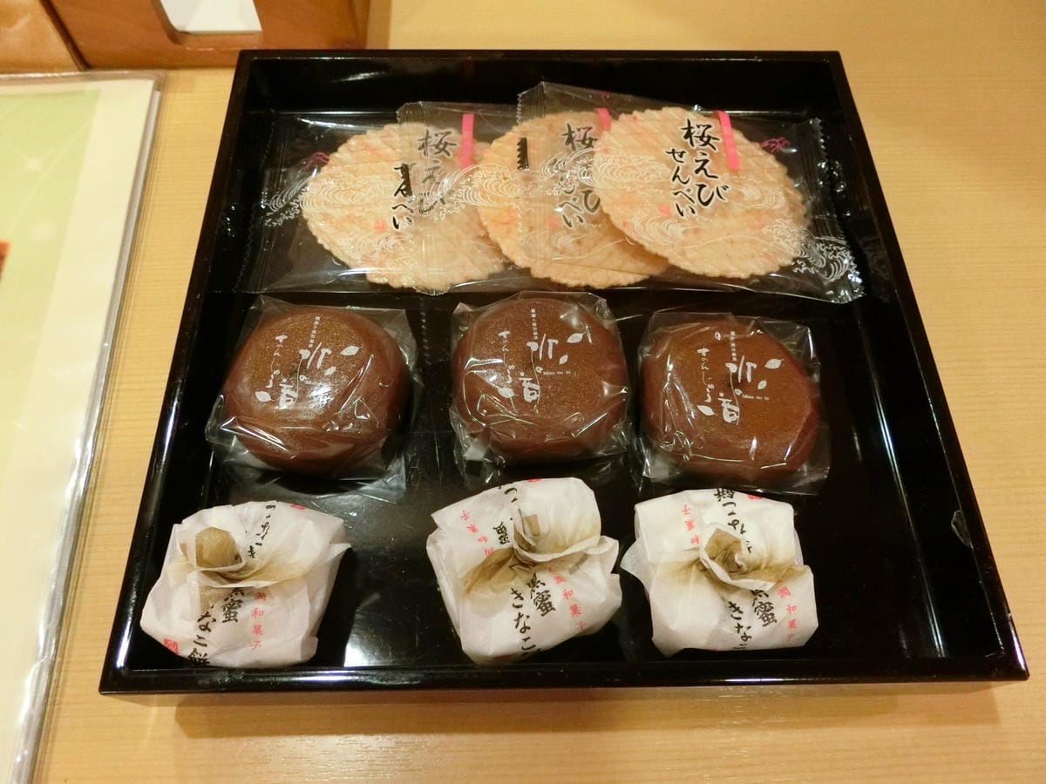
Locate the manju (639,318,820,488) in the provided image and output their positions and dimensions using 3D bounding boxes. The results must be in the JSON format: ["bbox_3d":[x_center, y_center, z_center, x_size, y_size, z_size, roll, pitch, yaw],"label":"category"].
[{"bbox_3d":[0.074,0.000,0.266,0.065,0.029,0.067,3,63,0],"label":"manju"}]

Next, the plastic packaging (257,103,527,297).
[{"bbox_3d":[-0.046,-0.079,0.313,0.133,0.012,0.098,-1,63,-1],"label":"plastic packaging"}]

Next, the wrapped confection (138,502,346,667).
[{"bbox_3d":[-0.083,0.058,0.231,0.058,0.033,0.050,5,63,1],"label":"wrapped confection"}]

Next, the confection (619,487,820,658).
[{"bbox_3d":[0.061,0.054,0.236,0.059,0.033,0.051,-1,63,-2],"label":"confection"}]

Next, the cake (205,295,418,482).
[{"bbox_3d":[-0.072,-0.002,0.264,0.069,0.030,0.071,4,63,1],"label":"cake"}]

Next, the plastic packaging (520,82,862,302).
[{"bbox_3d":[0.066,-0.082,0.306,0.134,0.014,0.098,4,63,-6],"label":"plastic packaging"}]

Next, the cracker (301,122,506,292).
[{"bbox_3d":[-0.047,-0.079,0.313,0.088,0.008,0.089,0,63,-2],"label":"cracker"}]

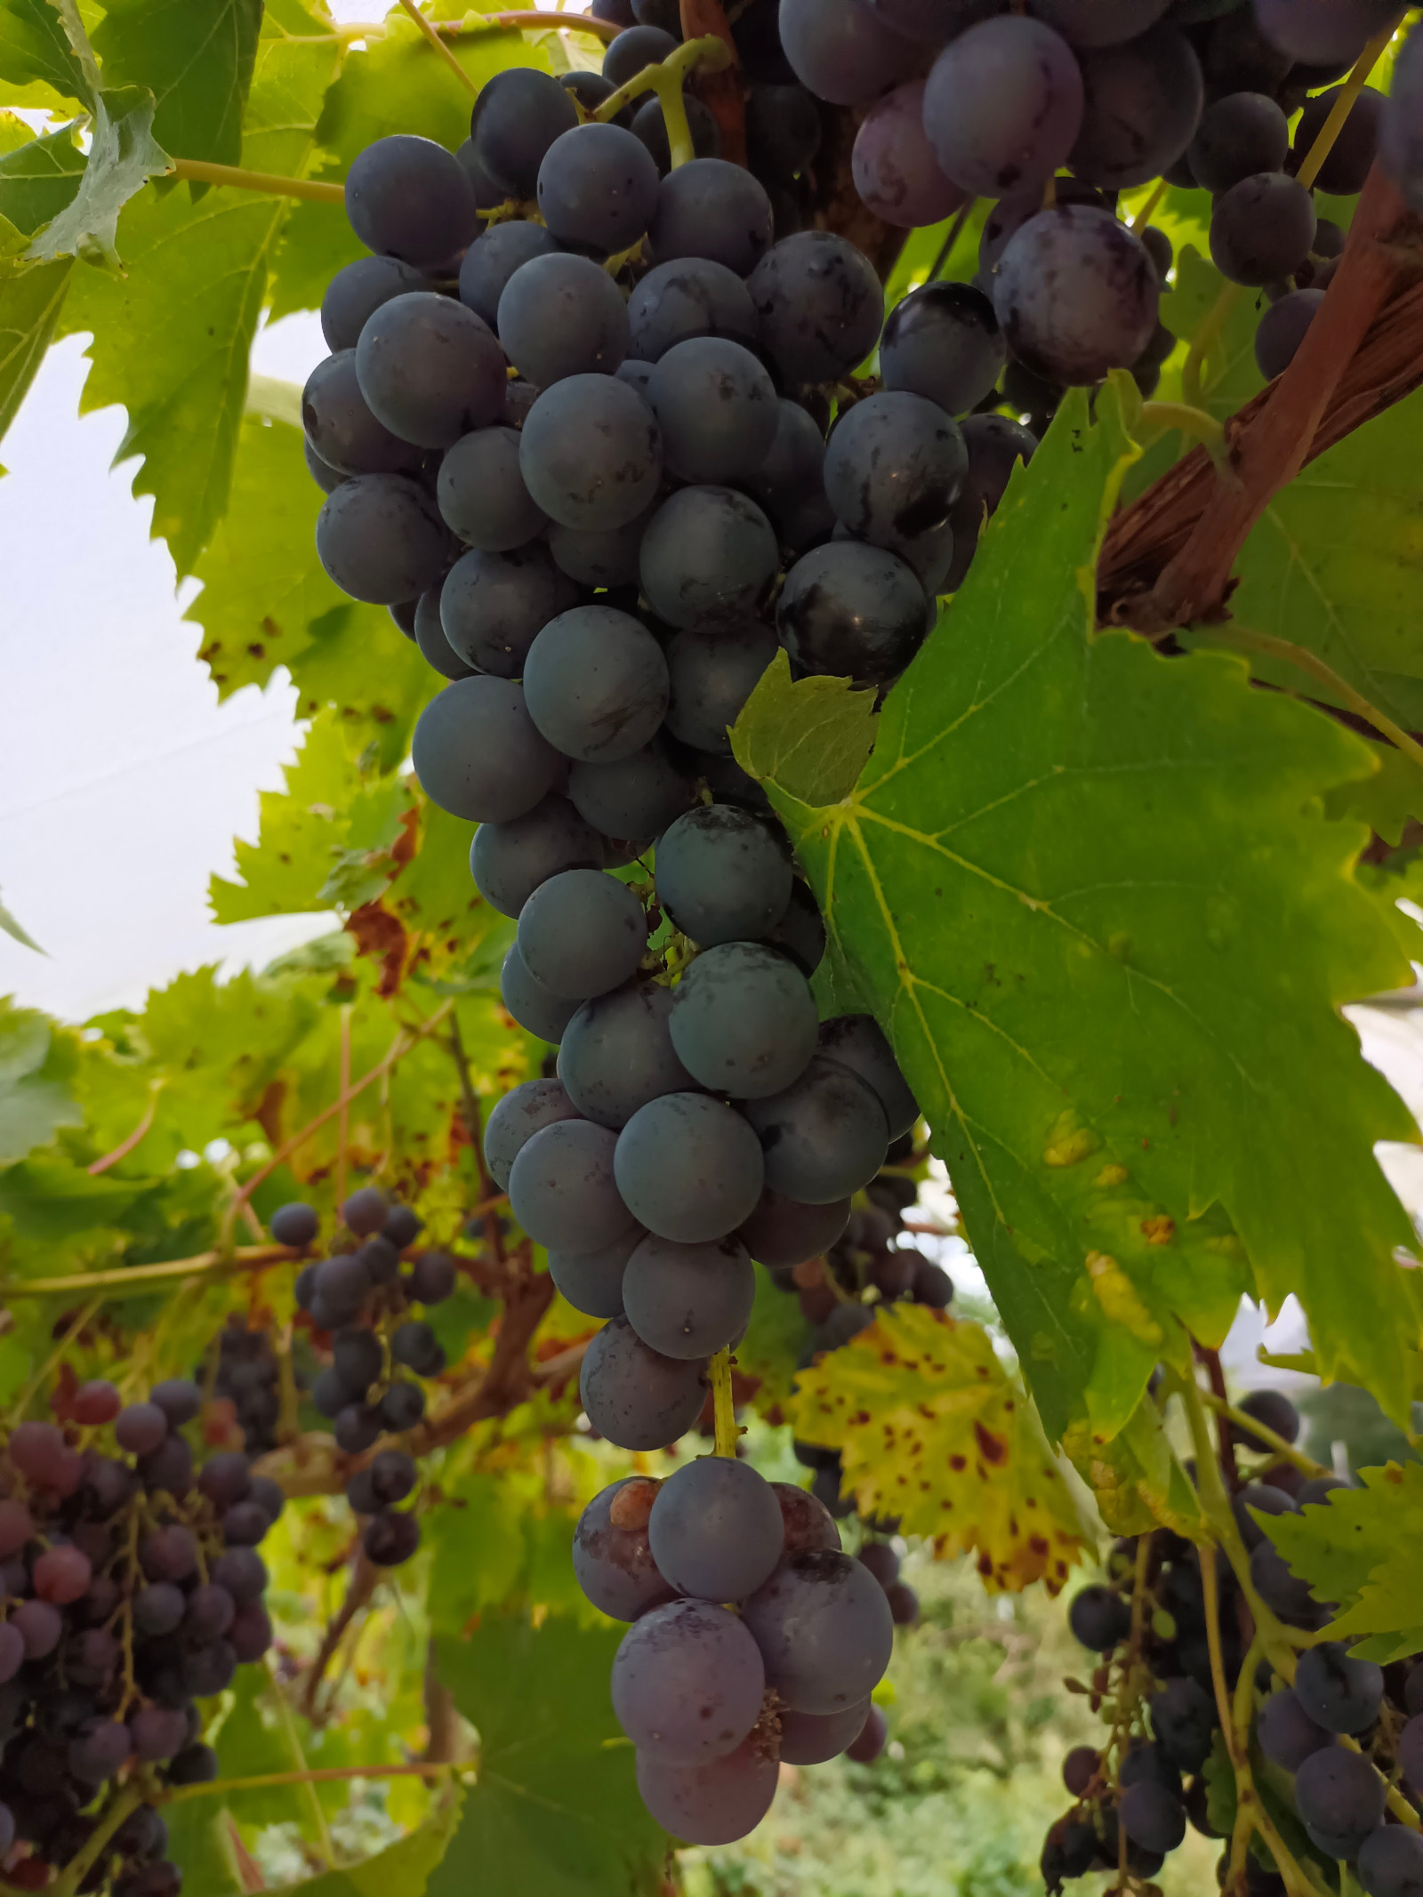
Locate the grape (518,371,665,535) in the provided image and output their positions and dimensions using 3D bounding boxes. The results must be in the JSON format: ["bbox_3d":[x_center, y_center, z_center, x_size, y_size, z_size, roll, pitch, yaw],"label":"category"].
[{"bbox_3d":[-0.017,-0.070,0.194,0.020,0.021,0.020,3,-15,-6],"label":"grape"}]

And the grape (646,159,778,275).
[{"bbox_3d":[0.000,-0.125,0.234,0.021,0.022,0.021,0,-18,0],"label":"grape"}]

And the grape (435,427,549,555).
[{"bbox_3d":[-0.035,-0.074,0.221,0.019,0.019,0.019,0,-18,0],"label":"grape"}]

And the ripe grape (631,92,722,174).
[{"bbox_3d":[-0.006,-0.145,0.245,0.017,0.017,0.017,2,-15,-3],"label":"ripe grape"}]

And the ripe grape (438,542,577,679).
[{"bbox_3d":[-0.032,-0.053,0.215,0.021,0.021,0.021,0,-16,0],"label":"ripe grape"}]

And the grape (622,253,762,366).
[{"bbox_3d":[-0.003,-0.104,0.229,0.022,0.022,0.022,0,-18,0],"label":"grape"}]

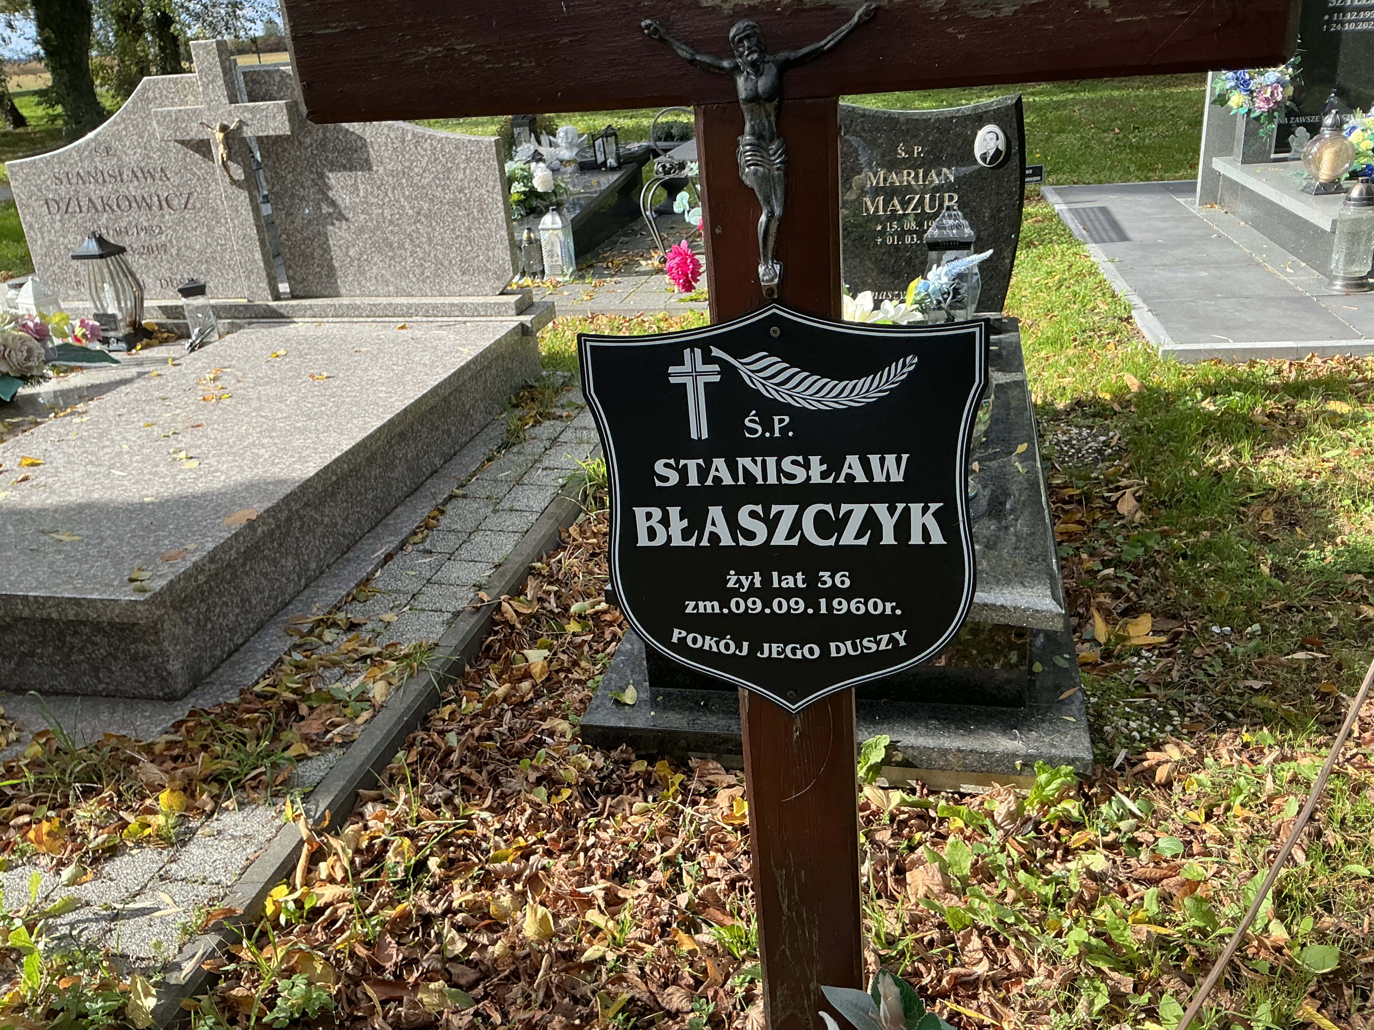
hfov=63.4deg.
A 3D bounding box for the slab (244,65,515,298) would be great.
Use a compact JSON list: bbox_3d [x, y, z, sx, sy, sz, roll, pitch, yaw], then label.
[{"bbox_3d":[-1.070,-1.179,3.955,0.900,0.795,0.070,2,24,12],"label":"slab"}]

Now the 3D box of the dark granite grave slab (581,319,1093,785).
[{"bbox_3d":[0.462,-0.108,2.926,0.964,0.387,1.988,1,25,13],"label":"dark granite grave slab"}]

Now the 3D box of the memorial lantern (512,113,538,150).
[{"bbox_3d":[-1.273,-2.933,8.693,0.150,0.360,0.150,-1,25,10],"label":"memorial lantern"}]

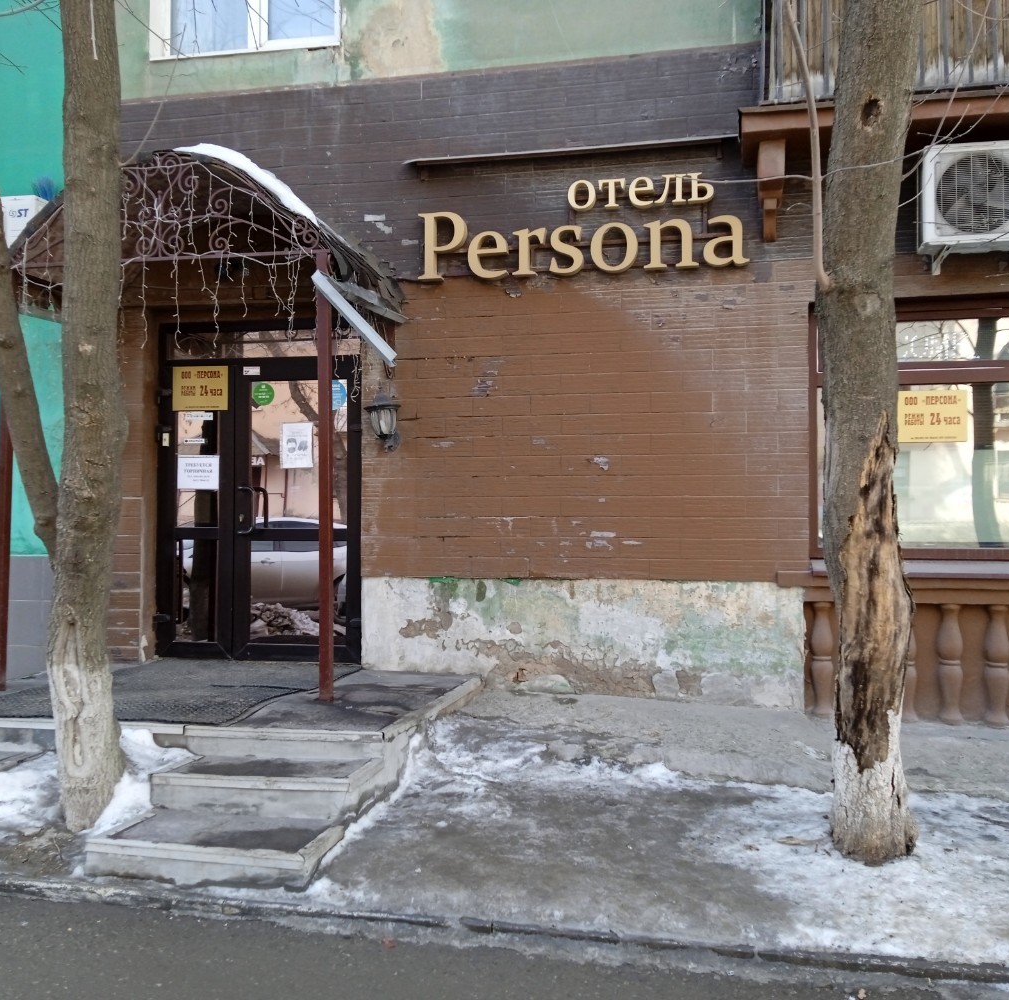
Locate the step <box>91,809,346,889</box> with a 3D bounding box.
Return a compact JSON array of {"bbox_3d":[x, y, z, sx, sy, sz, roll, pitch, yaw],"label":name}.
[{"bbox_3d":[-1.157,1.416,4.397,0.935,0.147,0.490,0,-1,13],"label":"step"}]

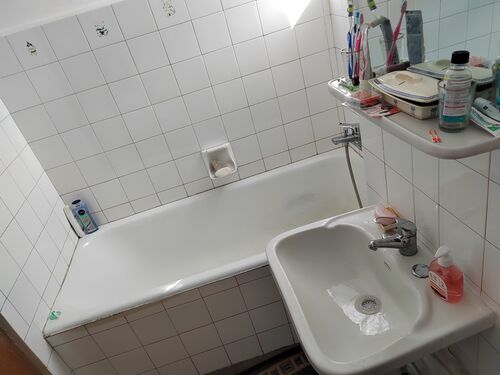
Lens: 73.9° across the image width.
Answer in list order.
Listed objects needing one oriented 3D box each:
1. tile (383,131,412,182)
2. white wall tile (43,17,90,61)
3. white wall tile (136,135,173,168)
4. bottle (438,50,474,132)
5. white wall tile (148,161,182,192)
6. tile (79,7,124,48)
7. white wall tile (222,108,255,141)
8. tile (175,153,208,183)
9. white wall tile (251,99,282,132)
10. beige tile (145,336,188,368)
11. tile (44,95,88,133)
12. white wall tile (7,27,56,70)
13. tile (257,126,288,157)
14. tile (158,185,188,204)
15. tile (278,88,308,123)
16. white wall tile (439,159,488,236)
[{"bbox_3d":[0.442,-0.102,0.997,0.009,0.148,0.150,-17,27,-1],"label":"tile"},{"bbox_3d":[-0.777,-0.642,1.411,0.150,0.145,0.010,-18,28,-3],"label":"white wall tile"},{"bbox_3d":[-0.491,-0.187,1.708,0.150,0.149,0.010,-18,27,-2],"label":"white wall tile"},{"bbox_3d":[0.373,-0.171,0.599,0.055,0.139,0.055,-15,29,-4],"label":"bottle"},{"bbox_3d":[-0.449,-0.058,1.773,0.150,0.150,0.010,-18,28,-3],"label":"white wall tile"},{"bbox_3d":[-0.635,-0.689,1.418,0.150,0.145,0.010,-18,28,-3],"label":"tile"},{"bbox_3d":[-0.059,-0.323,1.724,0.150,0.150,0.010,-18,28,-3],"label":"white wall tile"},{"bbox_3d":[-0.308,-0.107,1.783,0.150,0.149,0.010,-18,27,-2],"label":"tile"},{"bbox_3d":[0.087,-0.375,1.741,0.150,0.150,0.010,-18,28,-2],"label":"white wall tile"},{"bbox_3d":[-0.348,0.693,1.407,0.150,0.150,0.010,-18,28,-3],"label":"beige tile"},{"bbox_3d":[-0.844,-0.339,1.541,0.150,0.148,0.009,-18,27,-2],"label":"tile"},{"bbox_3d":[-0.920,-0.596,1.403,0.150,0.145,0.010,-18,28,-3],"label":"white wall tile"},{"bbox_3d":[0.125,-0.248,1.813,0.150,0.150,0.010,-18,28,-2],"label":"tile"},{"bbox_3d":[-0.421,0.038,1.821,0.151,0.078,0.010,-18,27,-2],"label":"tile"},{"bbox_3d":[0.229,-0.420,1.726,0.149,0.147,0.010,-18,27,-2],"label":"tile"},{"bbox_3d":[0.481,0.013,0.756,0.009,0.148,0.150,-17,27,-1],"label":"white wall tile"}]

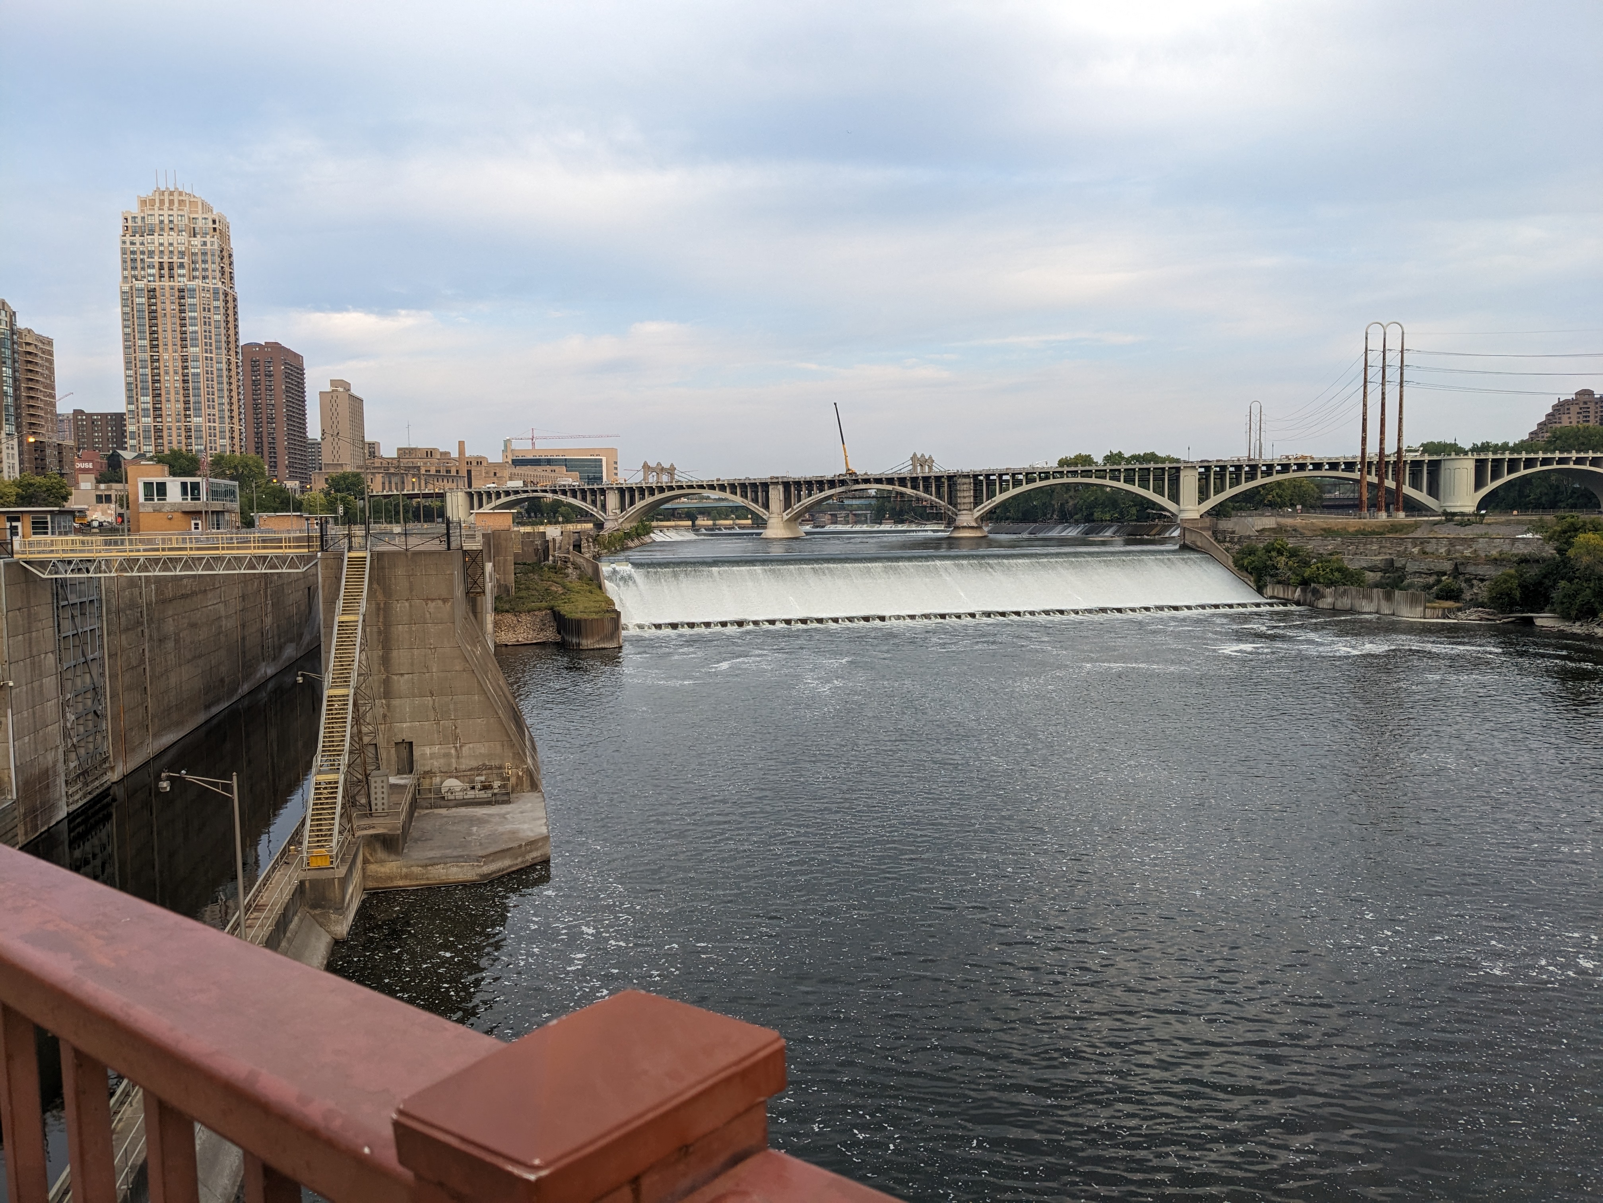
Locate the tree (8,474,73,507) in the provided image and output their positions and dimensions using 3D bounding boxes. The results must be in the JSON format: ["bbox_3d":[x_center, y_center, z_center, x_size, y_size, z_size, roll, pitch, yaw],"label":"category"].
[{"bbox_3d":[-107.610,-13.820,177.380,7.700,8.700,7.700,-3,5,-31],"label":"tree"}]

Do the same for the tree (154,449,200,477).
[{"bbox_3d":[-130.670,-24.070,260.850,10.300,15.200,10.300,-3,4,-26],"label":"tree"}]

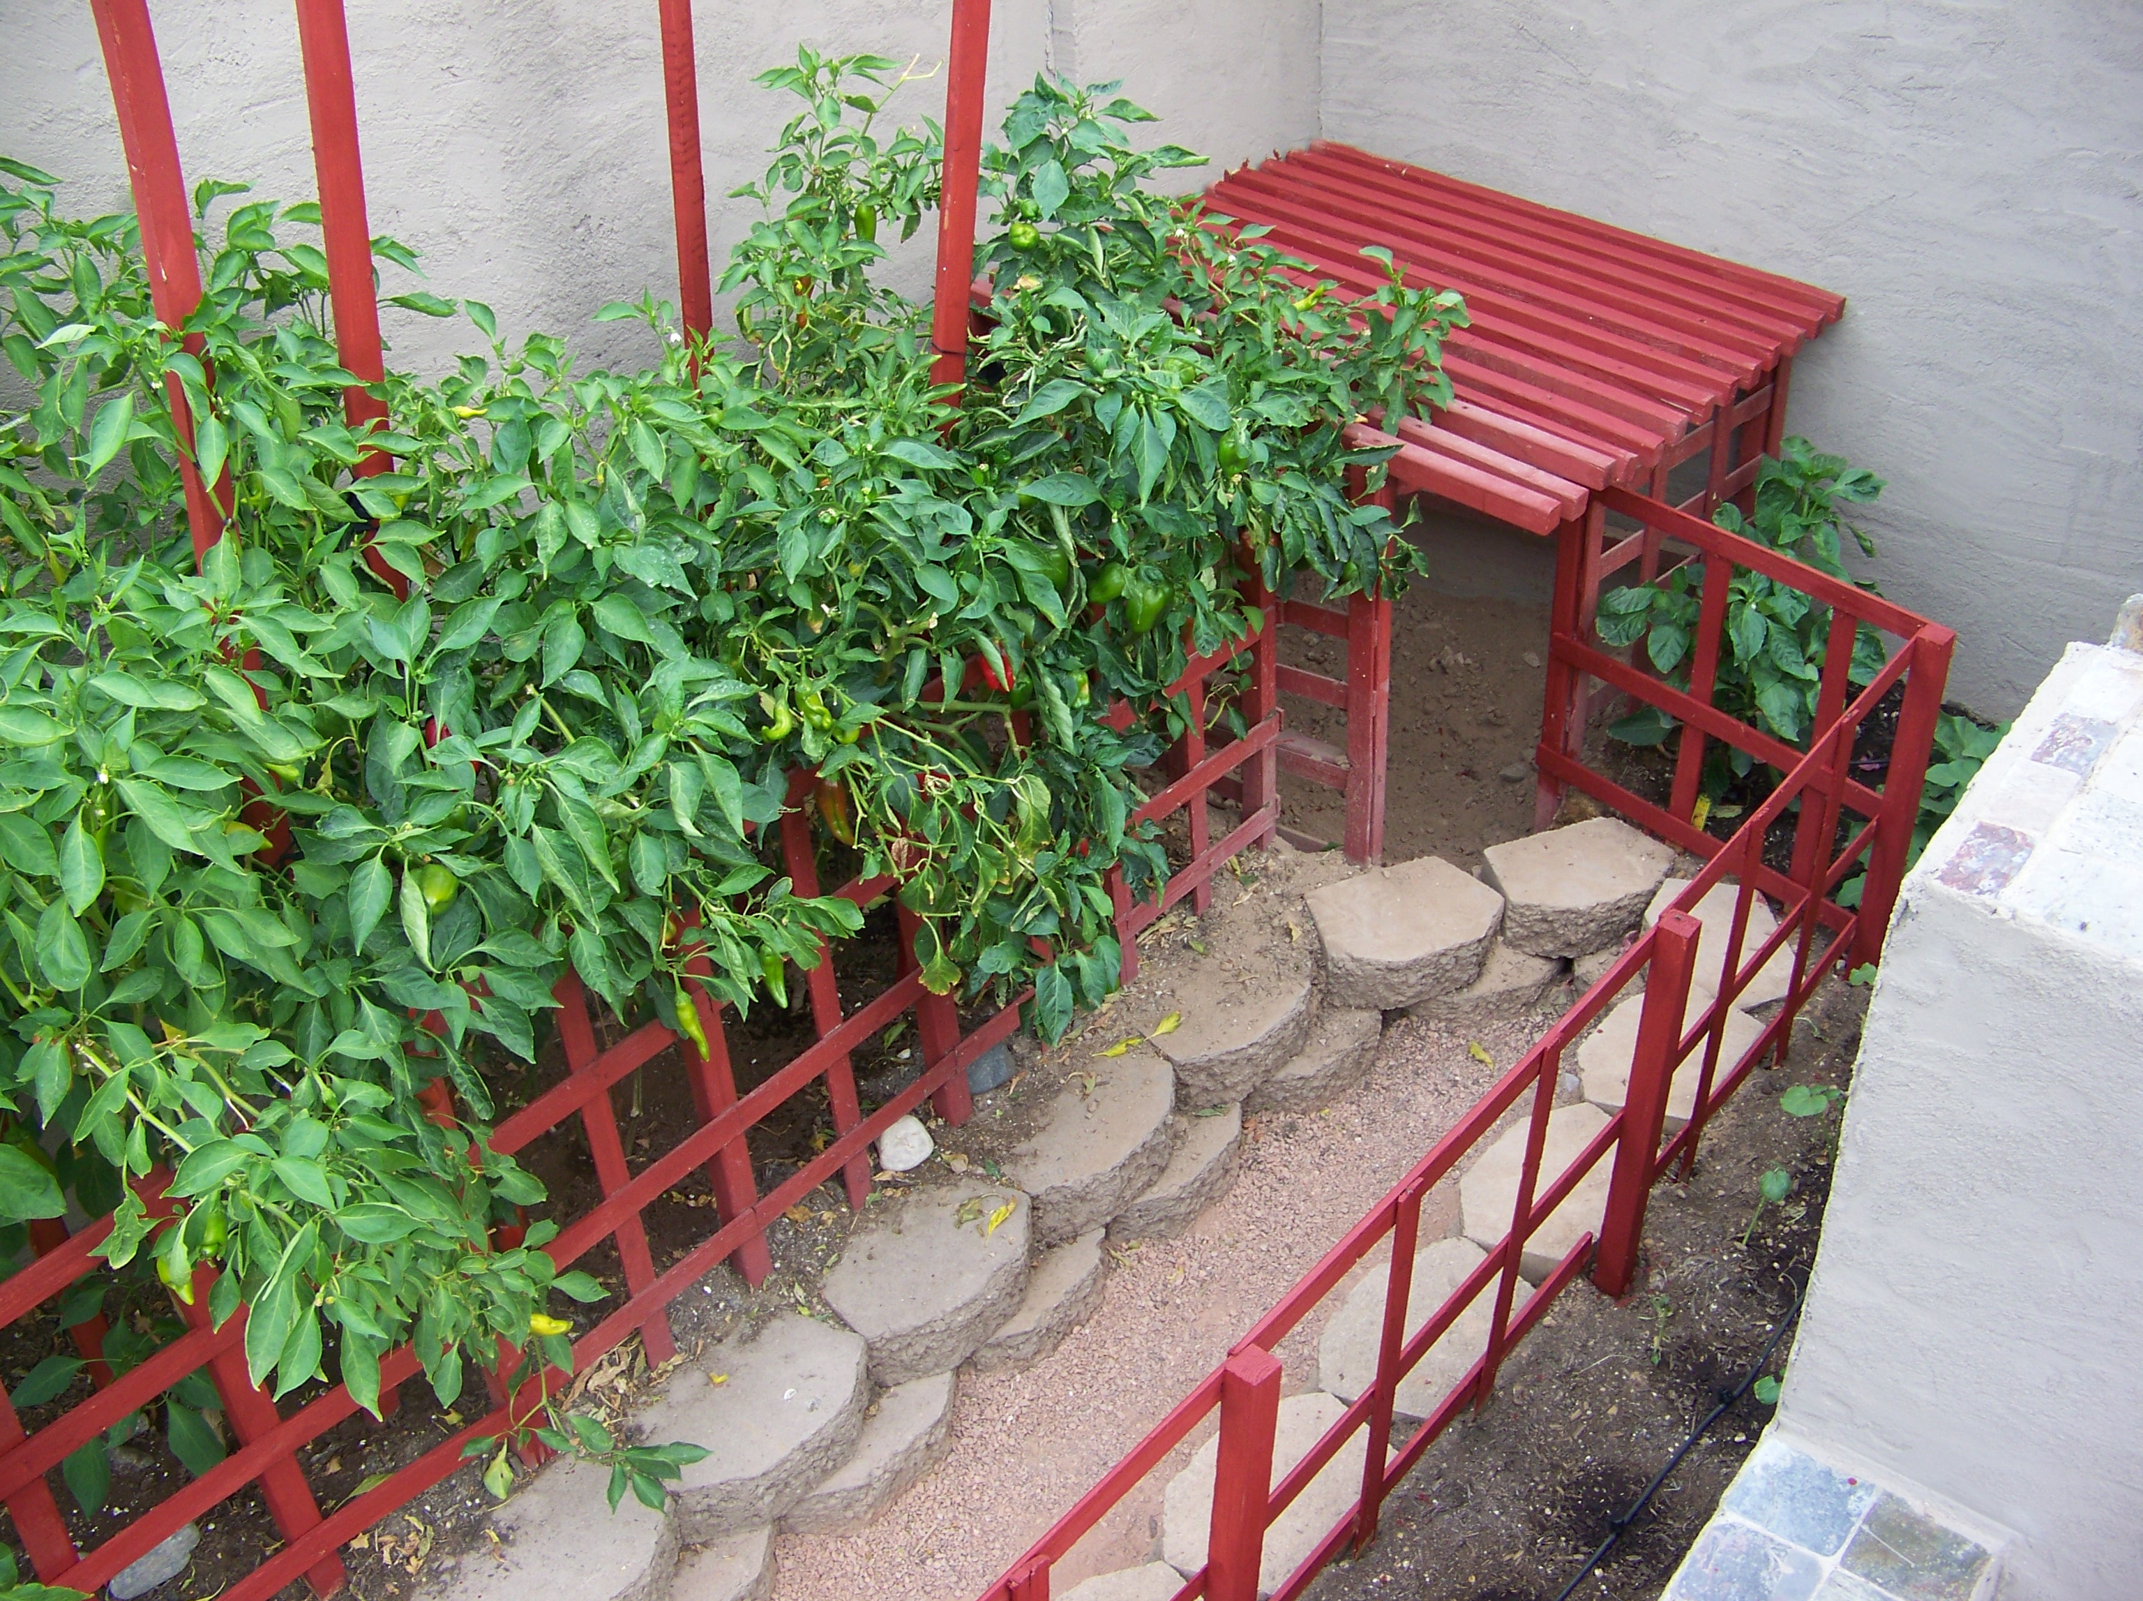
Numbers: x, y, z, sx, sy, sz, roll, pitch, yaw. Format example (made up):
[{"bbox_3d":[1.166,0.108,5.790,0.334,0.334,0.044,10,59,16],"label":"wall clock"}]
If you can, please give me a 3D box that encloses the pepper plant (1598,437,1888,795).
[{"bbox_3d":[1.111,-0.283,3.597,0.440,0.540,0.370,8,35,17],"label":"pepper plant"}]

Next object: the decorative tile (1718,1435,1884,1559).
[{"bbox_3d":[0.698,0.670,2.134,0.100,0.010,0.100,18,39,30],"label":"decorative tile"}]

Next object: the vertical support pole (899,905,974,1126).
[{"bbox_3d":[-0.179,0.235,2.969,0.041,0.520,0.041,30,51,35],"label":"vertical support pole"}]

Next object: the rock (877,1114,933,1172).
[{"bbox_3d":[-0.223,0.460,2.994,0.072,0.052,0.060,-4,34,0],"label":"rock"}]

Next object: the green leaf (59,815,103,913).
[{"bbox_3d":[-0.898,0.055,2.020,0.042,0.098,0.022,-25,20,-23],"label":"green leaf"}]

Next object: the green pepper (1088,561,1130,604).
[{"bbox_3d":[0.046,-0.270,2.780,0.056,0.065,0.056,30,51,35],"label":"green pepper"}]

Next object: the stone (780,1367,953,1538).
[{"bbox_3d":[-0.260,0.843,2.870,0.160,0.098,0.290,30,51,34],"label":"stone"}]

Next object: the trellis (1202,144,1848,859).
[{"bbox_3d":[0.559,-0.522,3.793,0.900,0.715,1.200,-31,42,-34],"label":"trellis"}]

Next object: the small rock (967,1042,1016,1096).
[{"bbox_3d":[-0.116,0.369,3.122,0.070,0.052,0.085,25,43,36],"label":"small rock"}]

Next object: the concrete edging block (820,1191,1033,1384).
[{"bbox_3d":[-0.165,0.638,2.953,0.200,0.098,0.295,30,51,35],"label":"concrete edging block"}]

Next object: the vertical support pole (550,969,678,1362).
[{"bbox_3d":[-0.528,0.406,2.552,0.022,0.660,0.038,23,42,37],"label":"vertical support pole"}]

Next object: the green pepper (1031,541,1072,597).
[{"bbox_3d":[-0.023,-0.281,2.700,0.056,0.074,0.056,-3,40,2],"label":"green pepper"}]

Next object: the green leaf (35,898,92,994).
[{"bbox_3d":[-0.926,0.130,2.050,0.048,0.092,0.022,-26,19,-23],"label":"green leaf"}]

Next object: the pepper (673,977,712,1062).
[{"bbox_3d":[-0.427,0.248,2.512,0.026,0.110,0.028,-5,32,3],"label":"pepper"}]

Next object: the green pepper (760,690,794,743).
[{"bbox_3d":[-0.321,-0.090,2.430,0.030,0.062,0.036,30,51,35],"label":"green pepper"}]

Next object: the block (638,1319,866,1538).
[{"bbox_3d":[-0.379,0.755,2.693,0.205,0.094,0.295,26,44,37],"label":"block"}]

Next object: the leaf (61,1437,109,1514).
[{"bbox_3d":[-1.070,0.728,2.420,0.048,0.095,0.022,-31,13,-28],"label":"leaf"}]

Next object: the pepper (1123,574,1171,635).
[{"bbox_3d":[0.098,-0.254,2.887,0.063,0.080,0.060,-4,34,0],"label":"pepper"}]

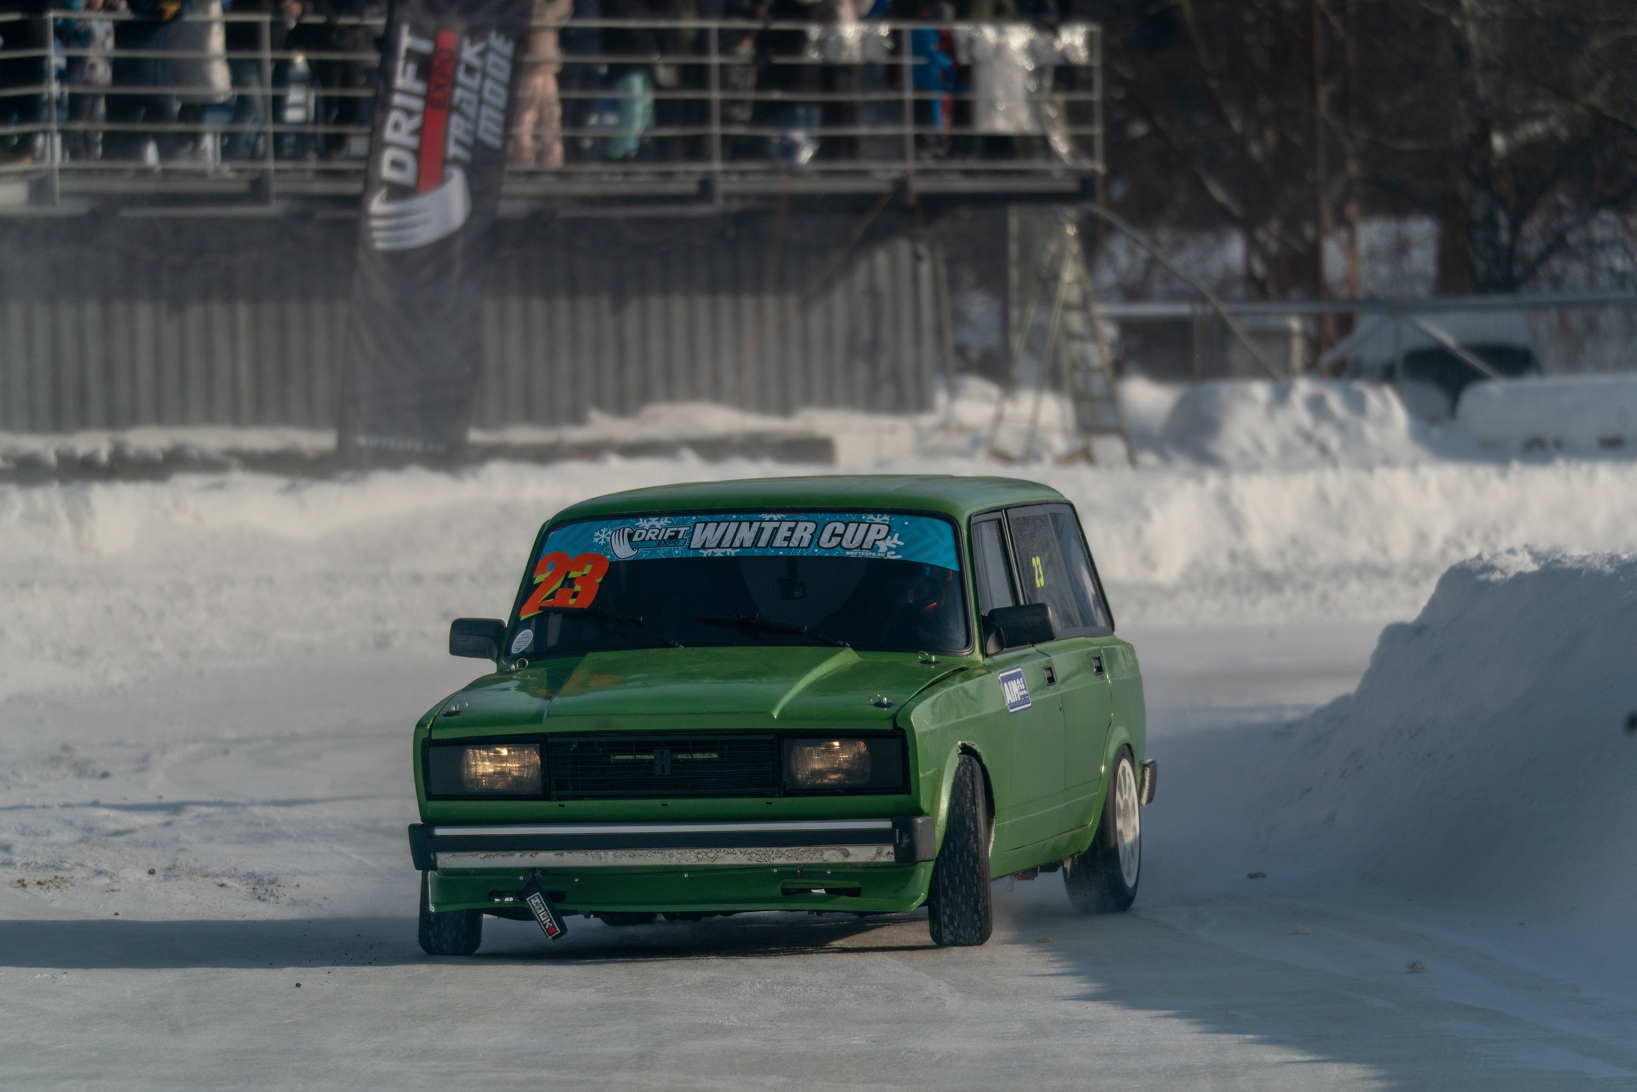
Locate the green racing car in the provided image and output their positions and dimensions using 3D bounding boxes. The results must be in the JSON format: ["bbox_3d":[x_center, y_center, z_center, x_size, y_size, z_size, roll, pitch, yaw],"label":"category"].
[{"bbox_3d":[-0.077,0.488,46.600,1.670,1.400,4.120,-1,1,11],"label":"green racing car"}]

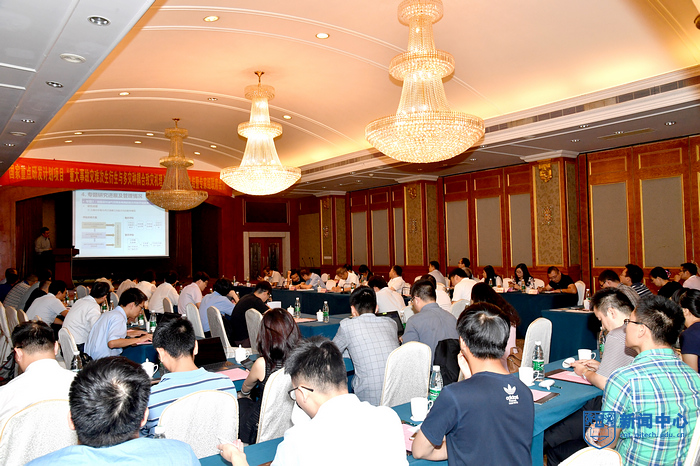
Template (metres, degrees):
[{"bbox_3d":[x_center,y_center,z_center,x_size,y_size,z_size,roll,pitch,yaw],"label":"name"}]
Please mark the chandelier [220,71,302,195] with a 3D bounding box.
[{"bbox_3d":[-1.932,-2.153,11.748,1.740,2.720,1.740,-1,-2,0],"label":"chandelier"}]

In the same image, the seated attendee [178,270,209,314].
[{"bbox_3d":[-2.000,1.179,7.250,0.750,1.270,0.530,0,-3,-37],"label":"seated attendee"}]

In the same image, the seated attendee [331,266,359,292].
[{"bbox_3d":[-0.049,1.288,10.646,0.760,1.200,0.520,0,-3,-38],"label":"seated attendee"}]

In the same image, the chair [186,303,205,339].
[{"bbox_3d":[-1.731,1.321,6.827,0.550,0.920,0.430,0,-2,-38],"label":"chair"}]

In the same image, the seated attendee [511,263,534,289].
[{"bbox_3d":[3.047,1.138,9.588,0.700,1.220,0.500,0,-2,-42],"label":"seated attendee"}]

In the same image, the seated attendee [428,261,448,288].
[{"bbox_3d":[1.700,1.201,11.137,0.700,1.270,0.500,-1,-2,0],"label":"seated attendee"}]

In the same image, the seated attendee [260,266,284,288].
[{"bbox_3d":[-1.859,1.409,13.056,0.740,1.220,0.520,0,-3,-38],"label":"seated attendee"}]

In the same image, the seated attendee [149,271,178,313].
[{"bbox_3d":[-3.086,1.282,9.128,0.720,1.250,0.520,0,-3,-38],"label":"seated attendee"}]

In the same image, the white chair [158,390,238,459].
[{"bbox_3d":[-0.821,1.165,2.619,0.420,0.920,0.550,0,-2,-38],"label":"white chair"}]

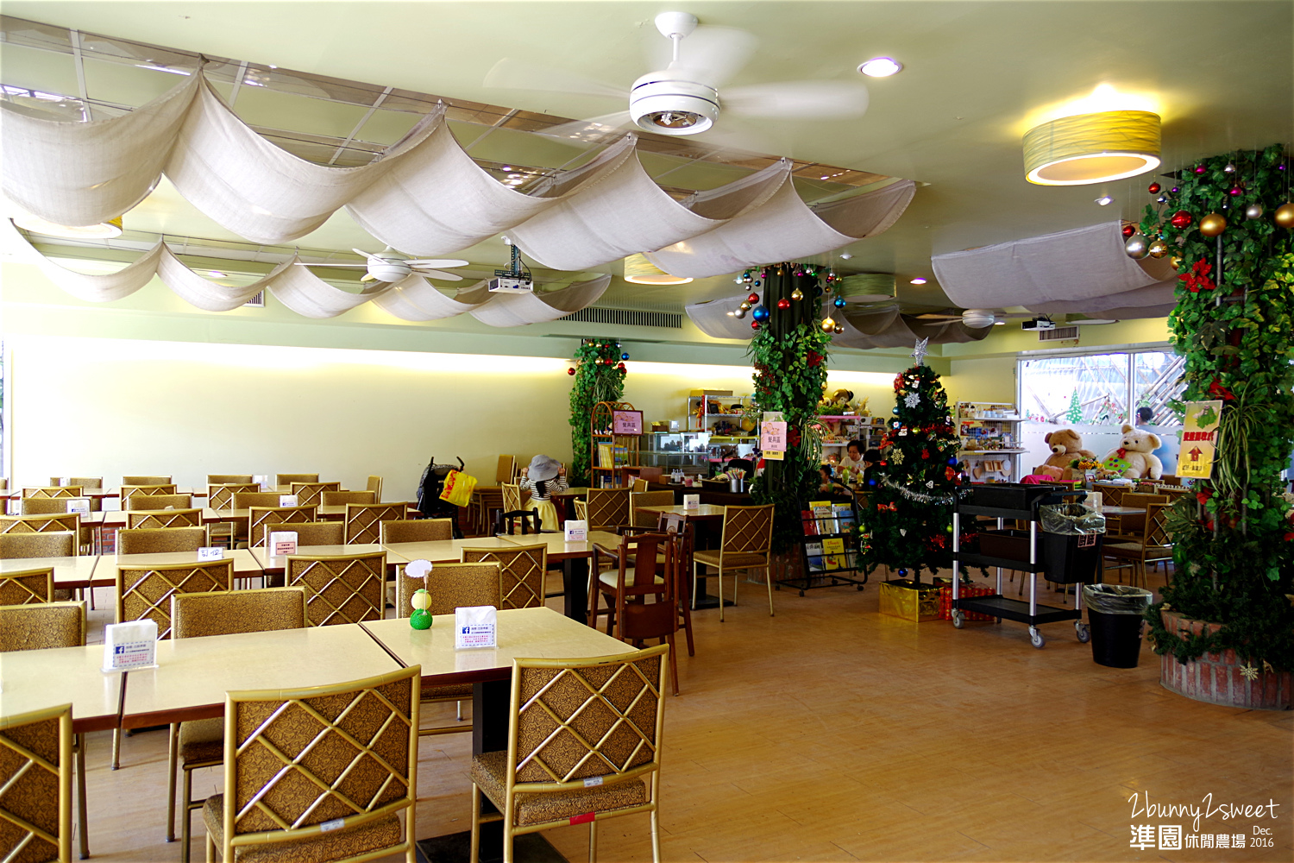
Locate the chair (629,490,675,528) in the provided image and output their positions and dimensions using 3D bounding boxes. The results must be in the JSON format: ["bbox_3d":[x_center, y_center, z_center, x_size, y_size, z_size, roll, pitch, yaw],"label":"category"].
[{"bbox_3d":[0.143,0.996,7.802,0.460,0.869,0.510,1,1,-24],"label":"chair"}]

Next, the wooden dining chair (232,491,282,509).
[{"bbox_3d":[-3.138,0.959,7.065,0.460,0.869,0.510,0,1,-28],"label":"wooden dining chair"}]

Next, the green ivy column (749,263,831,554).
[{"bbox_3d":[1.364,-0.128,8.136,0.740,2.790,0.740,1,1,0],"label":"green ivy column"}]

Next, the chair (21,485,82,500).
[{"bbox_3d":[-5.405,0.917,7.894,0.460,0.860,0.530,0,0,-28],"label":"chair"}]

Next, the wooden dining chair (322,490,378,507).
[{"bbox_3d":[-2.496,0.965,7.330,0.460,0.869,0.510,0,1,-28],"label":"wooden dining chair"}]

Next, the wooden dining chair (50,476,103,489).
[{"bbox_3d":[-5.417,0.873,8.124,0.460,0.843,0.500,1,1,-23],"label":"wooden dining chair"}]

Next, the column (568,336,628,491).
[{"bbox_3d":[-0.655,0.047,11.400,0.740,2.570,0.720,1,0,0],"label":"column"}]

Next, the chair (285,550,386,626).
[{"bbox_3d":[-1.470,0.963,4.035,0.460,0.843,0.500,1,1,-24],"label":"chair"}]

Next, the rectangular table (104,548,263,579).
[{"bbox_3d":[-2.334,1.028,4.290,0.711,0.741,0.717,1,1,-29],"label":"rectangular table"}]

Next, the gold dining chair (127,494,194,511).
[{"bbox_3d":[-3.748,0.929,6.635,0.460,0.855,0.510,1,1,-29],"label":"gold dining chair"}]

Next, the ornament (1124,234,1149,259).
[{"bbox_3d":[2.838,-1.071,5.000,0.137,0.142,0.137,0,0,-30],"label":"ornament"}]

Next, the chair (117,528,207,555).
[{"bbox_3d":[-2.639,0.989,4.682,0.460,0.869,0.510,0,1,-28],"label":"chair"}]

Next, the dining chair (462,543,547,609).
[{"bbox_3d":[-0.839,1.014,4.621,0.460,0.869,0.510,0,1,-27],"label":"dining chair"}]

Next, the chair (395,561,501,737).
[{"bbox_3d":[-0.817,0.999,3.543,0.460,0.855,0.510,1,1,-20],"label":"chair"}]

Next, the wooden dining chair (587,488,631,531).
[{"bbox_3d":[-0.474,0.961,8.416,0.460,0.855,0.510,1,1,-29],"label":"wooden dining chair"}]

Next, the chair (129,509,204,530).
[{"bbox_3d":[-3.380,0.966,6.054,0.460,0.869,0.510,0,1,-29],"label":"chair"}]

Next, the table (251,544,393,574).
[{"bbox_3d":[-1.757,1.056,4.742,0.730,0.758,0.780,0,1,-28],"label":"table"}]

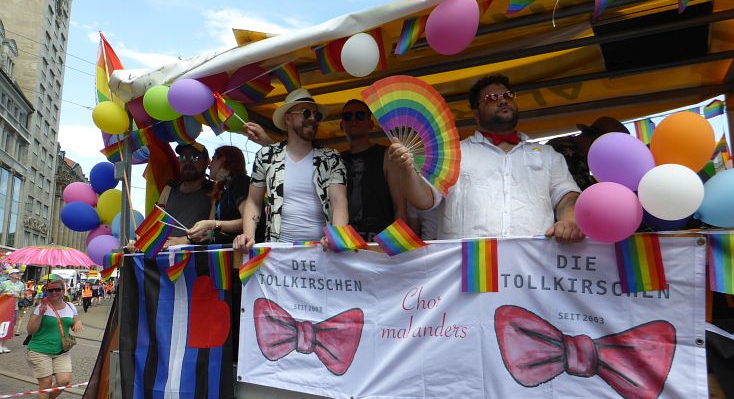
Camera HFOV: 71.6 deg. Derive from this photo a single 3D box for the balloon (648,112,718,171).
[{"bbox_3d":[1.117,-0.203,1.800,0.225,0.240,0.225,-5,-10,30],"label":"balloon"}]

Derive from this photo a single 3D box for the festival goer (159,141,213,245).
[{"bbox_3d":[-1.105,0.460,3.140,0.490,1.690,0.400,0,-9,0],"label":"festival goer"}]

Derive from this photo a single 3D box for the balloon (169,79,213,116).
[{"bbox_3d":[-1.027,-0.594,2.980,0.270,0.220,0.220,6,-5,6],"label":"balloon"}]

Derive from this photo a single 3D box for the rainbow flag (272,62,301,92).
[{"bbox_3d":[-0.449,-0.675,2.840,0.170,0.200,0.060,-5,-10,30],"label":"rainbow flag"}]

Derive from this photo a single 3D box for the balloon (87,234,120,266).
[{"bbox_3d":[-1.736,0.340,3.360,0.225,0.215,0.230,-5,-10,30],"label":"balloon"}]

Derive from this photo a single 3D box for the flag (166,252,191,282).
[{"bbox_3d":[-1.049,0.378,2.833,0.165,0.175,0.050,-5,-10,28],"label":"flag"}]

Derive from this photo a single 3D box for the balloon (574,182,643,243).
[{"bbox_3d":[0.853,0.046,1.799,0.210,0.210,0.210,-5,-10,28],"label":"balloon"}]

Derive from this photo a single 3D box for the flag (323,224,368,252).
[{"bbox_3d":[-0.099,0.180,2.345,0.230,0.130,0.080,-5,-10,28],"label":"flag"}]

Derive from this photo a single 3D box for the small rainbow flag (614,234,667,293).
[{"bbox_3d":[0.932,0.218,1.735,0.155,0.205,0.030,-5,-10,30],"label":"small rainbow flag"}]

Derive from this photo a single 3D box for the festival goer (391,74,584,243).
[{"bbox_3d":[0.543,0.276,2.212,0.800,1.770,0.500,-5,-10,30],"label":"festival goer"}]

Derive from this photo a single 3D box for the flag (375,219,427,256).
[{"bbox_3d":[0.145,0.165,2.210,0.225,0.160,0.080,-5,-10,28],"label":"flag"}]

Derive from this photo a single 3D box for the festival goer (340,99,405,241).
[{"bbox_3d":[-0.004,0.324,2.761,0.540,1.830,0.340,-2,-9,16],"label":"festival goer"}]

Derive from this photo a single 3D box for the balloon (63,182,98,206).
[{"bbox_3d":[-1.955,-0.024,3.480,0.240,0.200,0.220,-5,-10,30],"label":"balloon"}]

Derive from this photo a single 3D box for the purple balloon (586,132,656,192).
[{"bbox_3d":[0.958,-0.141,1.920,0.250,0.220,0.230,-5,-10,30],"label":"purple balloon"}]

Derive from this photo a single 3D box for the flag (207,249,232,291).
[{"bbox_3d":[-0.782,0.377,2.719,0.155,0.210,0.030,-5,-10,30],"label":"flag"}]

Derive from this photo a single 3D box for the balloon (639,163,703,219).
[{"bbox_3d":[1.025,-0.024,1.714,0.195,0.195,0.195,-5,-10,28],"label":"balloon"}]

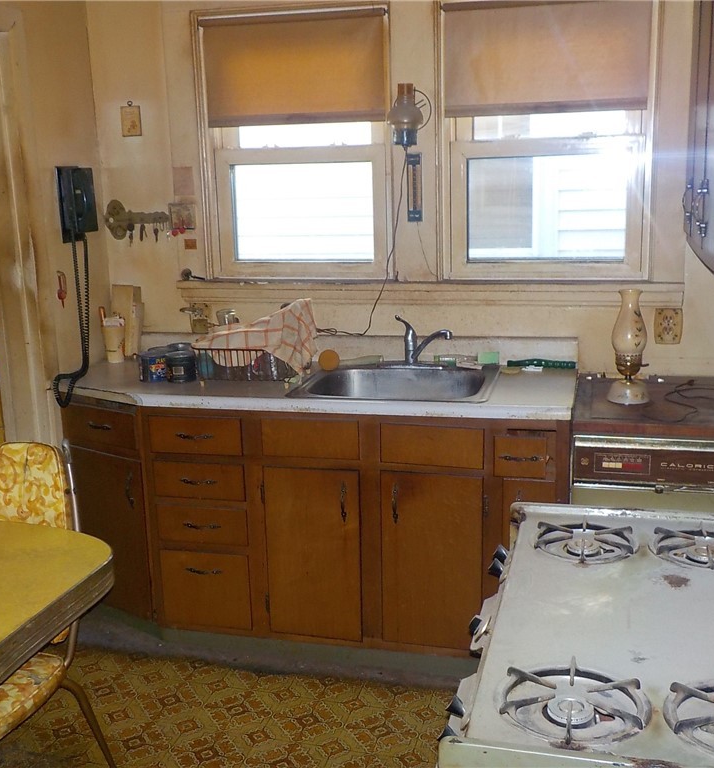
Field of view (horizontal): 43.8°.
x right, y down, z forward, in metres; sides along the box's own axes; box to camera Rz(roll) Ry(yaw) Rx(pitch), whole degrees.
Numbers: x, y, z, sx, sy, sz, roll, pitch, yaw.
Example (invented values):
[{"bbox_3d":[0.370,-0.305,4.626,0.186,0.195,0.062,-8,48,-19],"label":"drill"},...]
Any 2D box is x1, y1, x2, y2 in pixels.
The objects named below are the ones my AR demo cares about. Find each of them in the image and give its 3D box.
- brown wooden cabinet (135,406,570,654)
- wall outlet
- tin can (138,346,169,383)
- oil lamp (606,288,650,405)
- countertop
[{"bbox_3d":[0.033,0.425,3.129,1.410,0.810,0.560,2,13,16],"label":"brown wooden cabinet"},{"bbox_3d":[1.055,-0.193,3.005,0.098,0.118,0.012,2,13,16],"label":"wall outlet"},{"bbox_3d":[-0.731,-0.071,3.191,0.106,0.100,0.106,2,13,16],"label":"tin can"},{"bbox_3d":[0.838,-0.121,2.748,0.130,0.338,0.130,2,13,16],"label":"oil lamp"},{"bbox_3d":[-0.158,0.004,3.091,1.780,0.040,0.590,2,13,16],"label":"countertop"}]

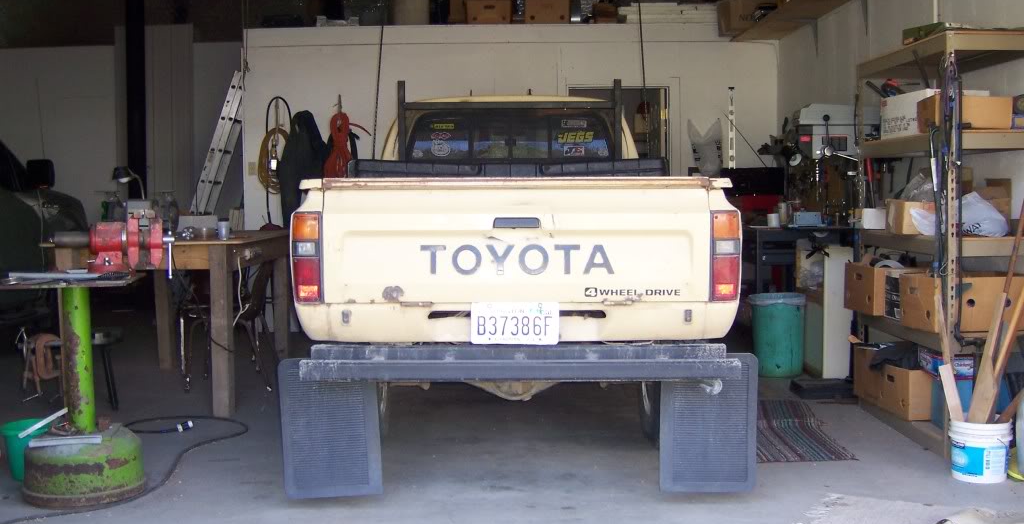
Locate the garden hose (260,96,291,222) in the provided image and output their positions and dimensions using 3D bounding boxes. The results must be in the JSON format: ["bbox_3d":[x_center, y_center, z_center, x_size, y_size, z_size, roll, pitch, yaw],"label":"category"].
[{"bbox_3d":[-1.986,-0.863,8.961,0.260,1.060,0.100,0,4,0],"label":"garden hose"}]

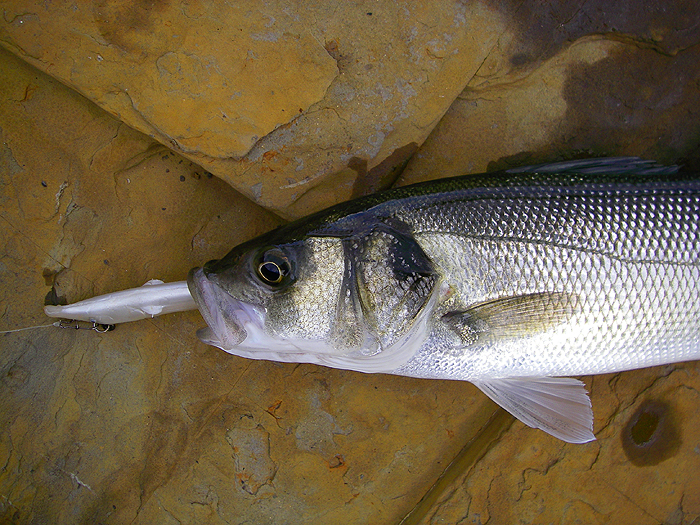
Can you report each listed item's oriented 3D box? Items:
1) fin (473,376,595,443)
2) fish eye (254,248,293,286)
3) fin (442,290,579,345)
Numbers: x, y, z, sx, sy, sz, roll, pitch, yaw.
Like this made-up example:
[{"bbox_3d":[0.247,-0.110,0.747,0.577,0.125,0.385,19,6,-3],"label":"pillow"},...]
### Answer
[{"bbox_3d":[0.103,0.082,0.432,0.076,0.012,0.037,15,81,2],"label":"fin"},{"bbox_3d":[-0.043,0.003,0.435,0.021,0.010,0.021,0,80,9],"label":"fish eye"},{"bbox_3d":[0.089,0.031,0.422,0.075,0.010,0.025,-7,80,-1],"label":"fin"}]

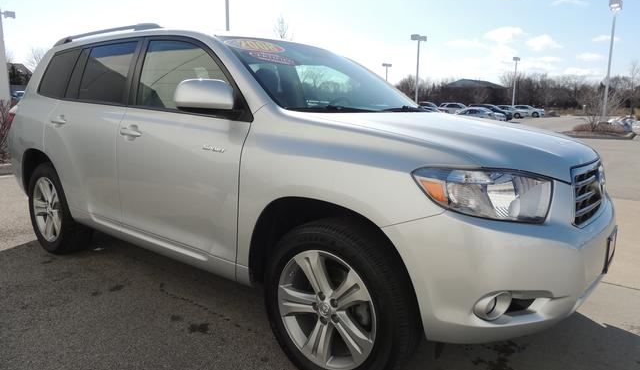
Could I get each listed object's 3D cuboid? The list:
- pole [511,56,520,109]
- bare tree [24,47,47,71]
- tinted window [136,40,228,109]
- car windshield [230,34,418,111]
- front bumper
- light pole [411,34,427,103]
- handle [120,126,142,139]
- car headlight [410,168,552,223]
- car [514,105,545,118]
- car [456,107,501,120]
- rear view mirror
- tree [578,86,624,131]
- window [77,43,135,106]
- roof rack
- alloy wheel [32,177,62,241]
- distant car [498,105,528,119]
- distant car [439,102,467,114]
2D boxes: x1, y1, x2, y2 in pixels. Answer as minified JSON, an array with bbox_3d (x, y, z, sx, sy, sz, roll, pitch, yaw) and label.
[{"bbox_3d":[26.302,-13.304,60.000,0.600,7.900,1.900,8,13,38],"label":"pole"},{"bbox_3d":[-28.951,-10.853,45.550,3.500,6.300,3.500,-6,12,-31],"label":"bare tree"},{"bbox_3d":[-0.686,-0.586,2.331,0.900,0.430,0.070,8,-7,38],"label":"tinted window"},{"bbox_3d":[0.072,-0.653,2.752,0.840,0.140,1.450,45,33,24],"label":"car windshield"},{"bbox_3d":[1.050,0.240,2.126,0.690,0.600,1.850,8,13,38],"label":"front bumper"},{"bbox_3d":[7.927,-8.670,36.197,0.500,6.900,1.600,8,13,38],"label":"light pole"},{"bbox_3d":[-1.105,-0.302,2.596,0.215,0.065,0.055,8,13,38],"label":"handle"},{"bbox_3d":[0.579,0.037,1.578,0.380,0.200,0.360,8,13,38],"label":"car headlight"},{"bbox_3d":[24.172,-8.636,52.575,4.700,1.450,1.800,8,13,38],"label":"car"},{"bbox_3d":[17.344,-7.634,47.358,4.700,1.440,1.800,8,13,38],"label":"car"},{"bbox_3d":[-0.509,-0.393,1.968,0.135,0.155,0.235,8,13,38],"label":"rear view mirror"},{"bbox_3d":[12.770,-3.500,20.200,1.700,2.050,1.700,7,12,31],"label":"tree"},{"bbox_3d":[-1.412,-0.726,2.950,0.620,0.400,0.035,8,-8,38],"label":"window"},{"bbox_3d":[-1.633,-1.105,3.308,1.580,0.085,0.065,8,13,38],"label":"roof rack"},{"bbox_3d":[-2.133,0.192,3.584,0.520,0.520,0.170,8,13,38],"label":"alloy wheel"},{"bbox_3d":[20.375,-8.098,49.000,4.650,1.460,1.820,8,13,38],"label":"distant car"},{"bbox_3d":[16.217,-9.031,53.898,4.600,1.680,1.850,8,13,38],"label":"distant car"}]

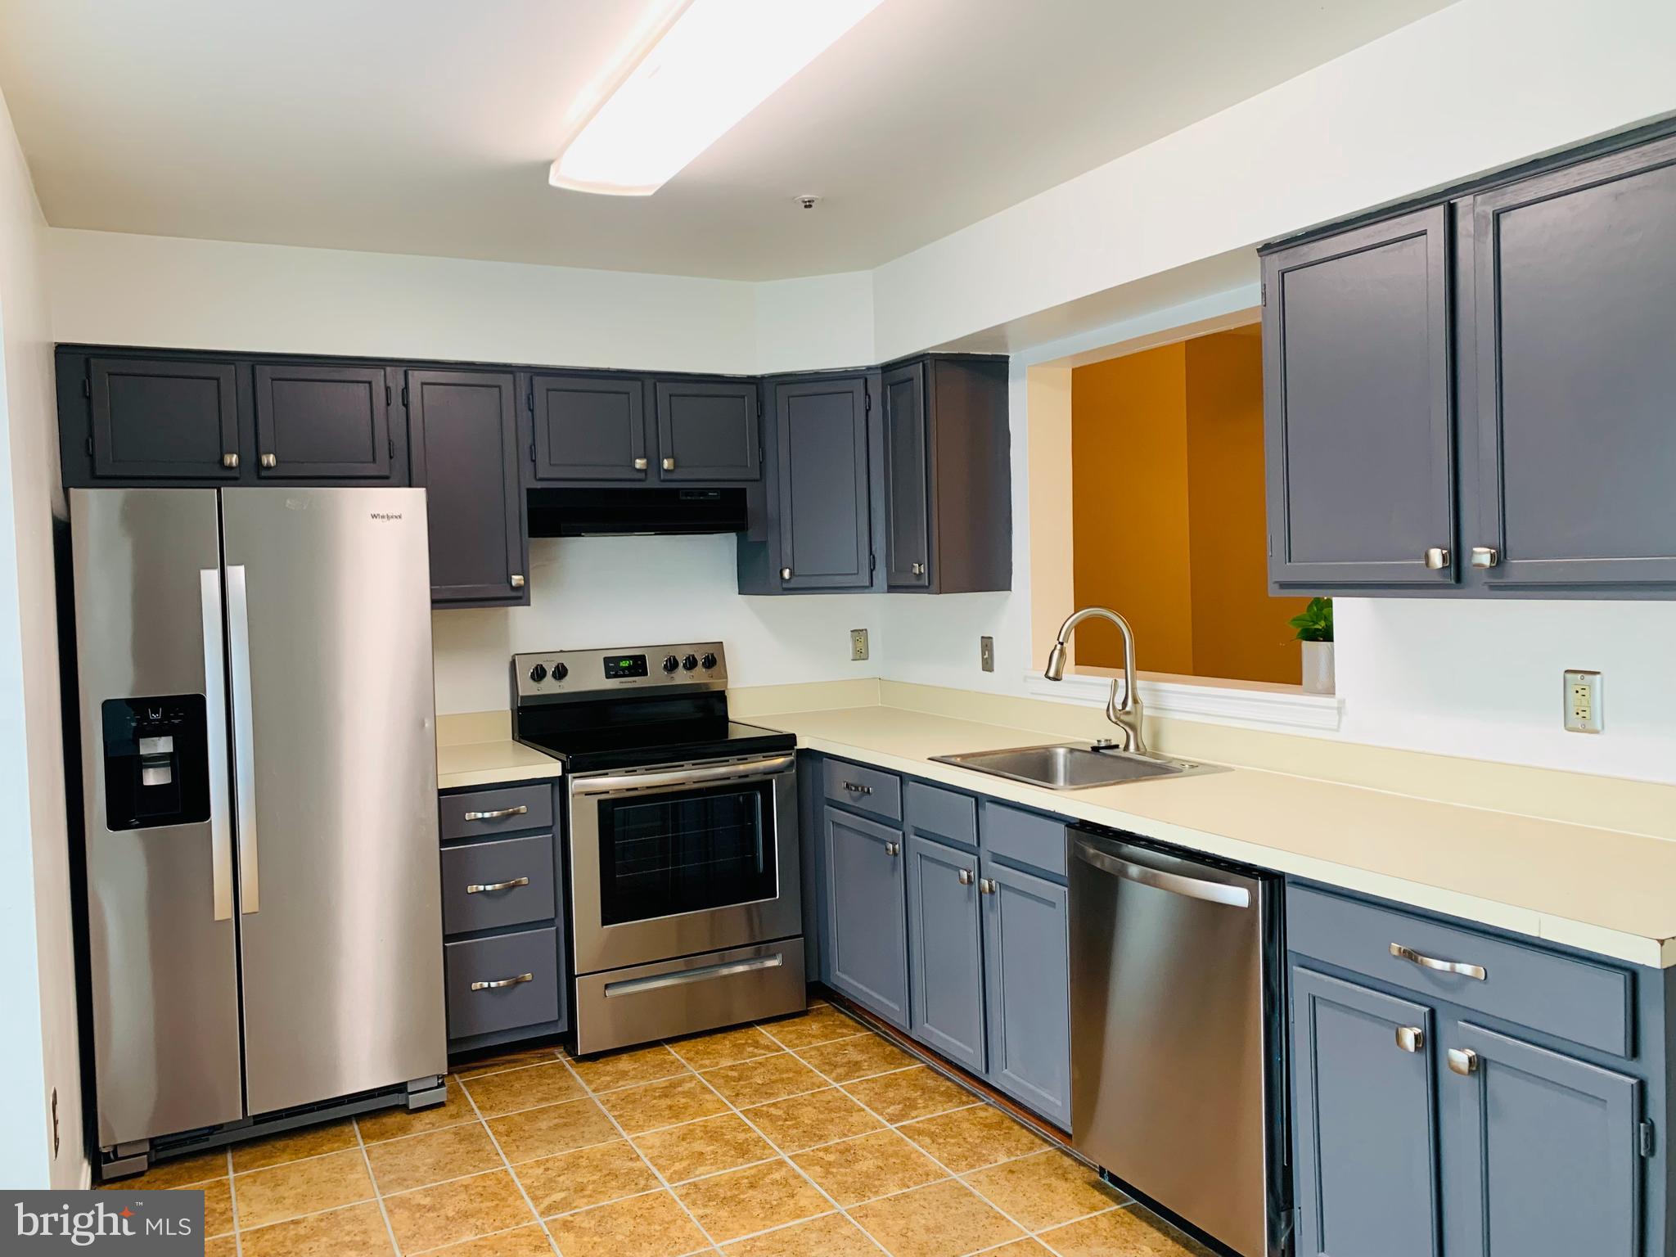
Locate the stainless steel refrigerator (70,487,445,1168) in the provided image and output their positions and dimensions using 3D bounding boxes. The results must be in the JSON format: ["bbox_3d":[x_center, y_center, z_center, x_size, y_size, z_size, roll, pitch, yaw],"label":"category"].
[{"bbox_3d":[-1.632,0.490,3.580,0.833,1.710,0.826,-3,3,-28],"label":"stainless steel refrigerator"}]

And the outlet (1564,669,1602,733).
[{"bbox_3d":[1.474,0.146,2.489,0.010,0.119,0.071,-3,3,-28],"label":"outlet"}]

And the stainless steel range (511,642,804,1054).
[{"bbox_3d":[-0.601,0.684,4.194,0.756,1.205,0.710,-3,3,-28],"label":"stainless steel range"}]

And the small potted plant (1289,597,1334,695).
[{"bbox_3d":[1.216,0.024,3.148,0.154,0.270,0.154,-3,3,-28],"label":"small potted plant"}]

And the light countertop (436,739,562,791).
[{"bbox_3d":[-1.141,0.420,3.942,0.386,0.041,0.628,-3,3,-28],"label":"light countertop"}]

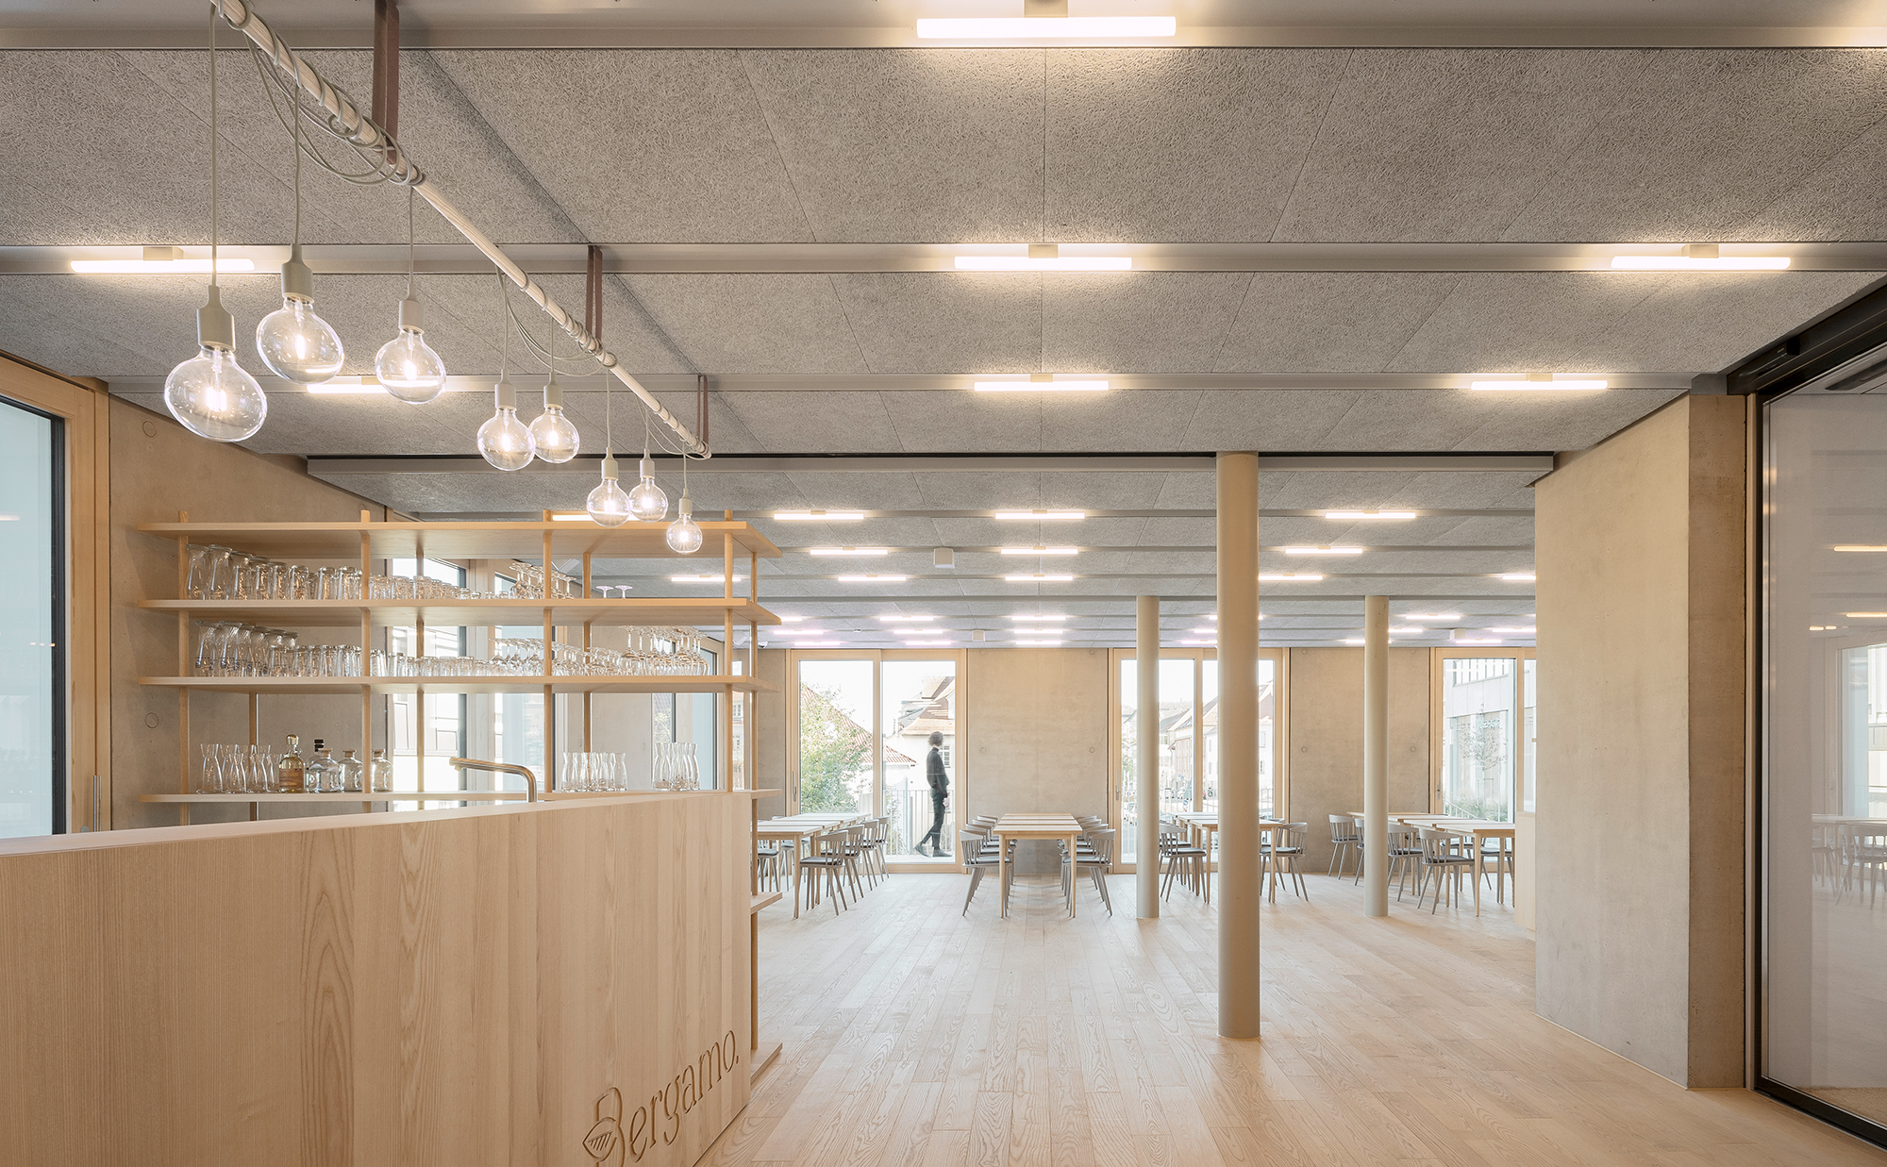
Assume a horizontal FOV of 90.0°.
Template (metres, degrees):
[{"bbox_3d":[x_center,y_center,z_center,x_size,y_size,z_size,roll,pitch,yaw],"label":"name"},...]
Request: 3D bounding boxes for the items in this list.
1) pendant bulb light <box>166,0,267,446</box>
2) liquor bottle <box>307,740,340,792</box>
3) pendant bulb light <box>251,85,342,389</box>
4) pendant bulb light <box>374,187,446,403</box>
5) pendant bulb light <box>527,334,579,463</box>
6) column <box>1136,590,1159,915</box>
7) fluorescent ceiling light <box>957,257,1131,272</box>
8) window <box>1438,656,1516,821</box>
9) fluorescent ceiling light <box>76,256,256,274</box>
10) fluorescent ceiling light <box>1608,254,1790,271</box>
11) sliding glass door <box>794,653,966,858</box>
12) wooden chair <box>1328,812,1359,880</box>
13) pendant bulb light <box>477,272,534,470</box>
[{"bbox_3d":[-1.103,-0.554,1.430,0.125,0.655,0.125,0,0,0],"label":"pendant bulb light"},{"bbox_3d":[-2.539,0.749,3.850,0.092,0.213,0.092,0,-11,2],"label":"liquor bottle"},{"bbox_3d":[-1.146,-0.628,1.680,0.122,0.540,0.122,0,-6,0],"label":"pendant bulb light"},{"bbox_3d":[-1.063,-0.579,1.880,0.125,0.425,0.125,0,0,0],"label":"pendant bulb light"},{"bbox_3d":[-1.023,-0.487,2.480,0.122,0.335,0.122,0,-6,0],"label":"pendant bulb light"},{"bbox_3d":[1.738,1.450,8.030,0.194,2.720,0.194,0,0,0],"label":"column"},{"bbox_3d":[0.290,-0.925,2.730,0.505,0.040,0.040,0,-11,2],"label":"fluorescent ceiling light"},{"bbox_3d":[6.480,2.080,11.450,1.000,2.350,0.120,0,0,0],"label":"window"},{"bbox_3d":[-2.207,-0.902,2.667,0.510,0.055,0.045,0,0,0],"label":"fluorescent ceiling light"},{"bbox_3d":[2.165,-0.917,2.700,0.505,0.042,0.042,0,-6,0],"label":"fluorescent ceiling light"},{"bbox_3d":[-0.814,2.147,11.450,2.130,2.630,0.130,0,0,0],"label":"sliding glass door"},{"bbox_3d":[4.904,3.167,11.350,0.530,0.760,0.520,0,-6,0],"label":"wooden chair"},{"bbox_3d":[-1.019,-0.498,2.200,0.125,0.465,0.125,0,0,0],"label":"pendant bulb light"}]

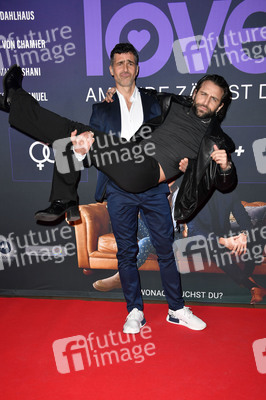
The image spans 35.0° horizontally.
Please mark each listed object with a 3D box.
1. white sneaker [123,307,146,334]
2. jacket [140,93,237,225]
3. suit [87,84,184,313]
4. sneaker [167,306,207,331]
[{"bbox_3d":[0.017,0.795,2.830,0.108,0.110,0.288,5,14,23],"label":"white sneaker"},{"bbox_3d":[0.285,-0.270,2.400,0.720,0.680,0.420,36,10,5],"label":"jacket"},{"bbox_3d":[0.015,0.060,2.620,0.630,1.480,0.460,-1,13,0],"label":"suit"},{"bbox_3d":[0.364,0.797,2.874,0.288,0.113,0.106,7,16,30],"label":"sneaker"}]

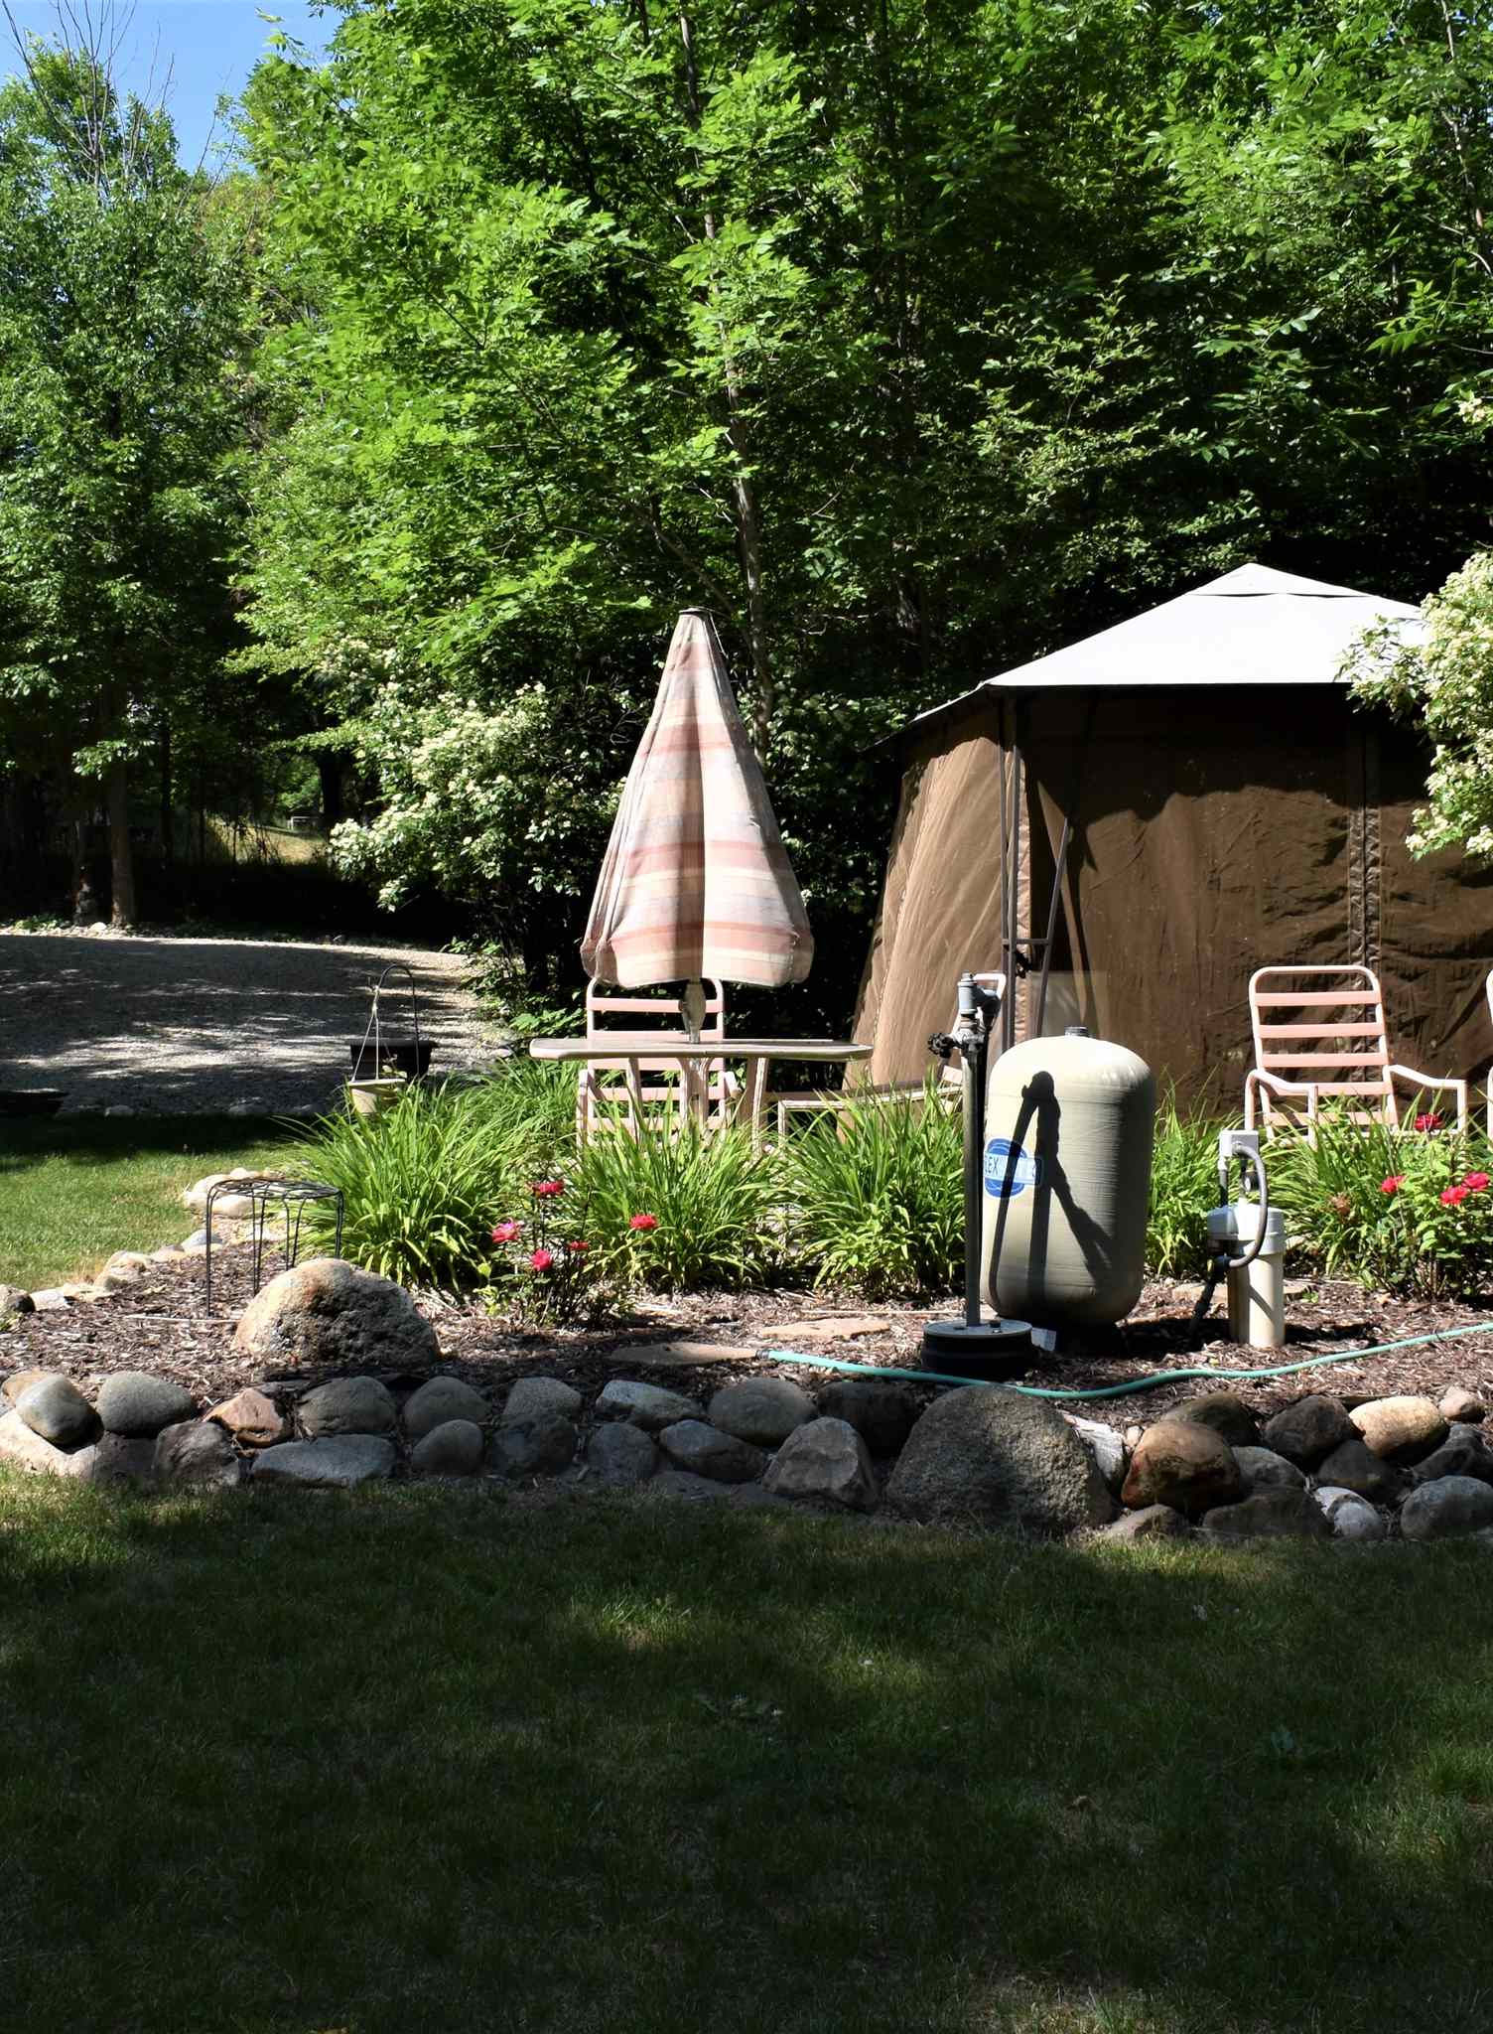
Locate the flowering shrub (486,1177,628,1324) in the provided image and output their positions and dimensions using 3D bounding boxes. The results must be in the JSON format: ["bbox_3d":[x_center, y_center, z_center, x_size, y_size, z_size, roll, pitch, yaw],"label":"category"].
[{"bbox_3d":[-0.600,0.741,7.266,0.440,0.430,0.420,0,1,0],"label":"flowering shrub"}]

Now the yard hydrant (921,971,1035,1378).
[{"bbox_3d":[0.640,0.424,6.370,0.310,1.100,0.310,0,1,0],"label":"yard hydrant"}]

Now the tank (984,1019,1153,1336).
[{"bbox_3d":[1.020,0.499,7.261,0.530,0.955,0.530,0,1,0],"label":"tank"}]

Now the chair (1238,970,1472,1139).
[{"bbox_3d":[2.350,0.296,9.038,0.640,0.990,0.780,0,1,-18],"label":"chair"}]

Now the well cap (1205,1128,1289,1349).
[{"bbox_3d":[1.480,0.648,6.784,0.240,0.635,0.240,0,1,0],"label":"well cap"}]

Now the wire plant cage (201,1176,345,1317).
[{"bbox_3d":[-1.550,0.761,7.516,0.470,0.420,0.450,0,1,0],"label":"wire plant cage"}]

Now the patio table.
[{"bbox_3d":[-0.165,0.451,8.140,1.200,0.715,1.130,0,1,0],"label":"patio table"}]

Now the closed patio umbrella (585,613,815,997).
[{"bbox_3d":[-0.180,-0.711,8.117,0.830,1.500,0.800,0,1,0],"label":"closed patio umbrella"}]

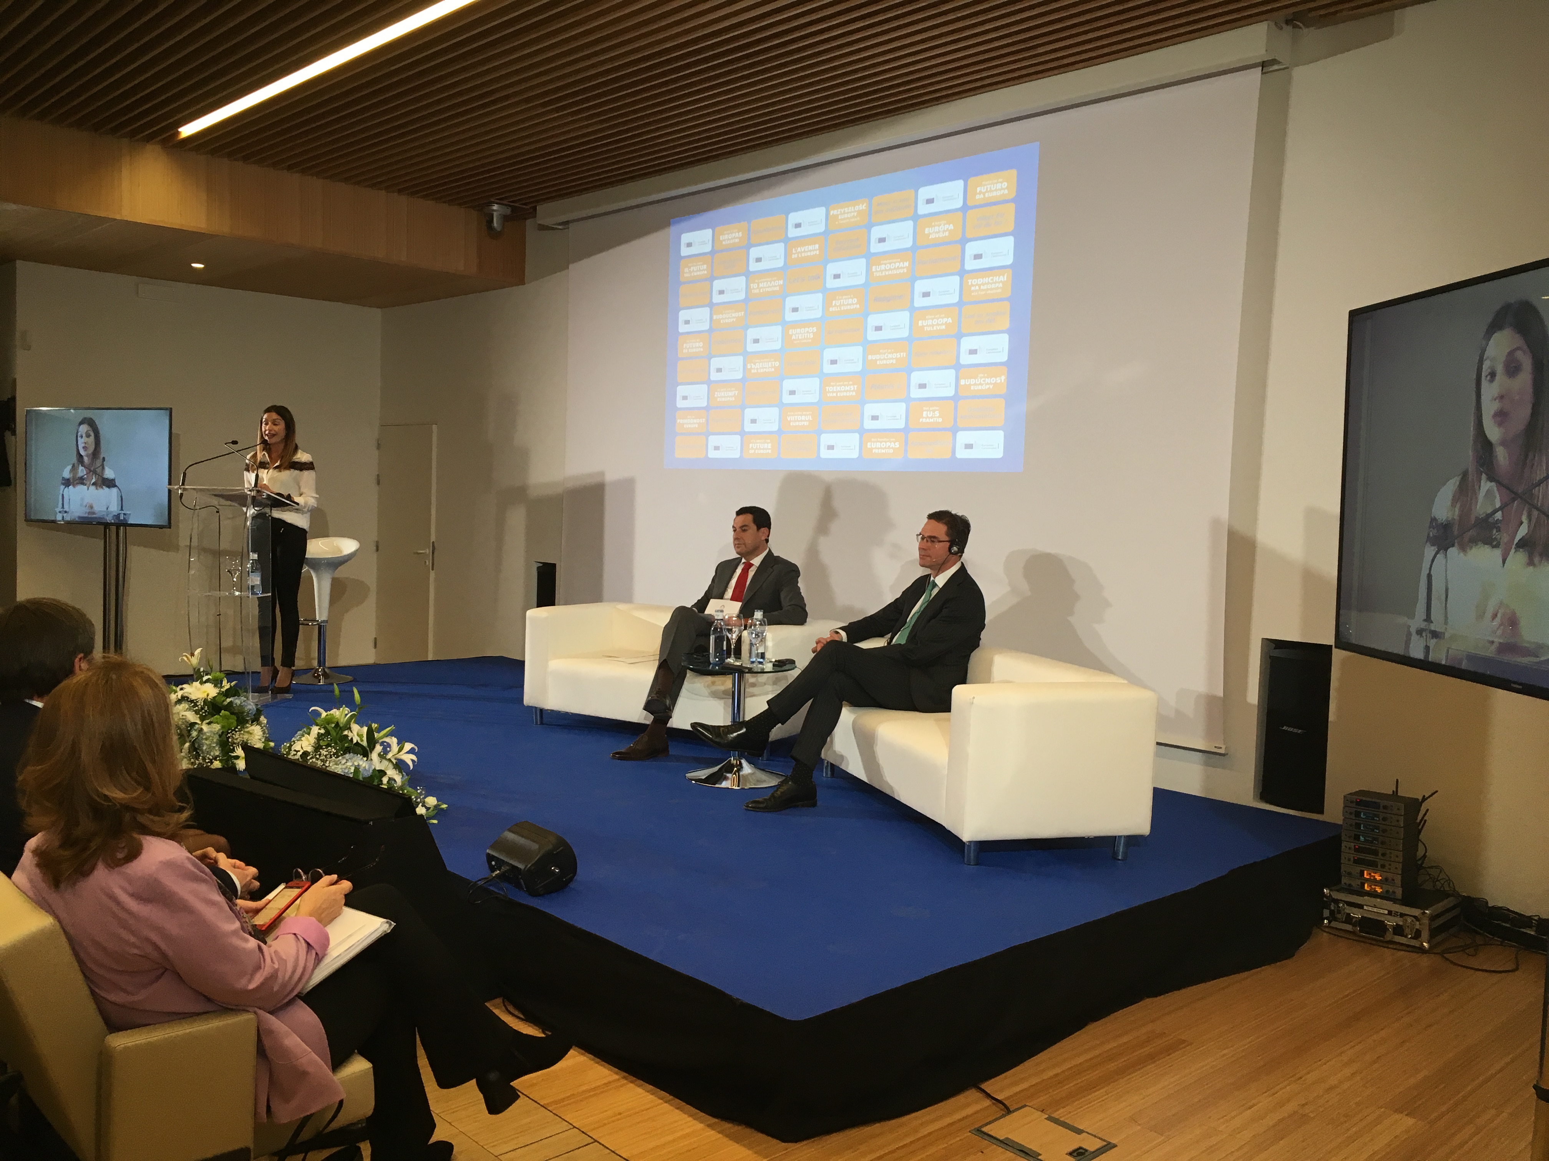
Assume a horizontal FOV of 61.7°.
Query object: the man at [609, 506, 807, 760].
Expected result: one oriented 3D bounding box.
[{"bbox_3d":[-0.296,0.232,6.377,0.520,1.178,1.004,5,5,38],"label":"man"}]

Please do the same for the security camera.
[{"bbox_3d":[-1.887,-2.460,8.848,0.190,0.210,0.200,5,5,38],"label":"security camera"}]

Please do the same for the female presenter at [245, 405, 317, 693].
[{"bbox_3d":[-2.926,-0.183,7.667,0.440,1.676,0.350,4,4,34],"label":"female presenter"}]

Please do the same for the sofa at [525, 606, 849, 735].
[{"bbox_3d":[-0.486,0.489,6.788,1.497,0.606,0.712,4,4,30],"label":"sofa"}]

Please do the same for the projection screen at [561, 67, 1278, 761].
[{"bbox_3d":[0.247,-0.838,7.139,0.050,2.808,4.900,-2,5,-44],"label":"projection screen"}]

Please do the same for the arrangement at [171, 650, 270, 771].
[{"bbox_3d":[-2.449,0.551,5.702,0.440,0.510,0.520,-2,5,-44],"label":"arrangement"}]

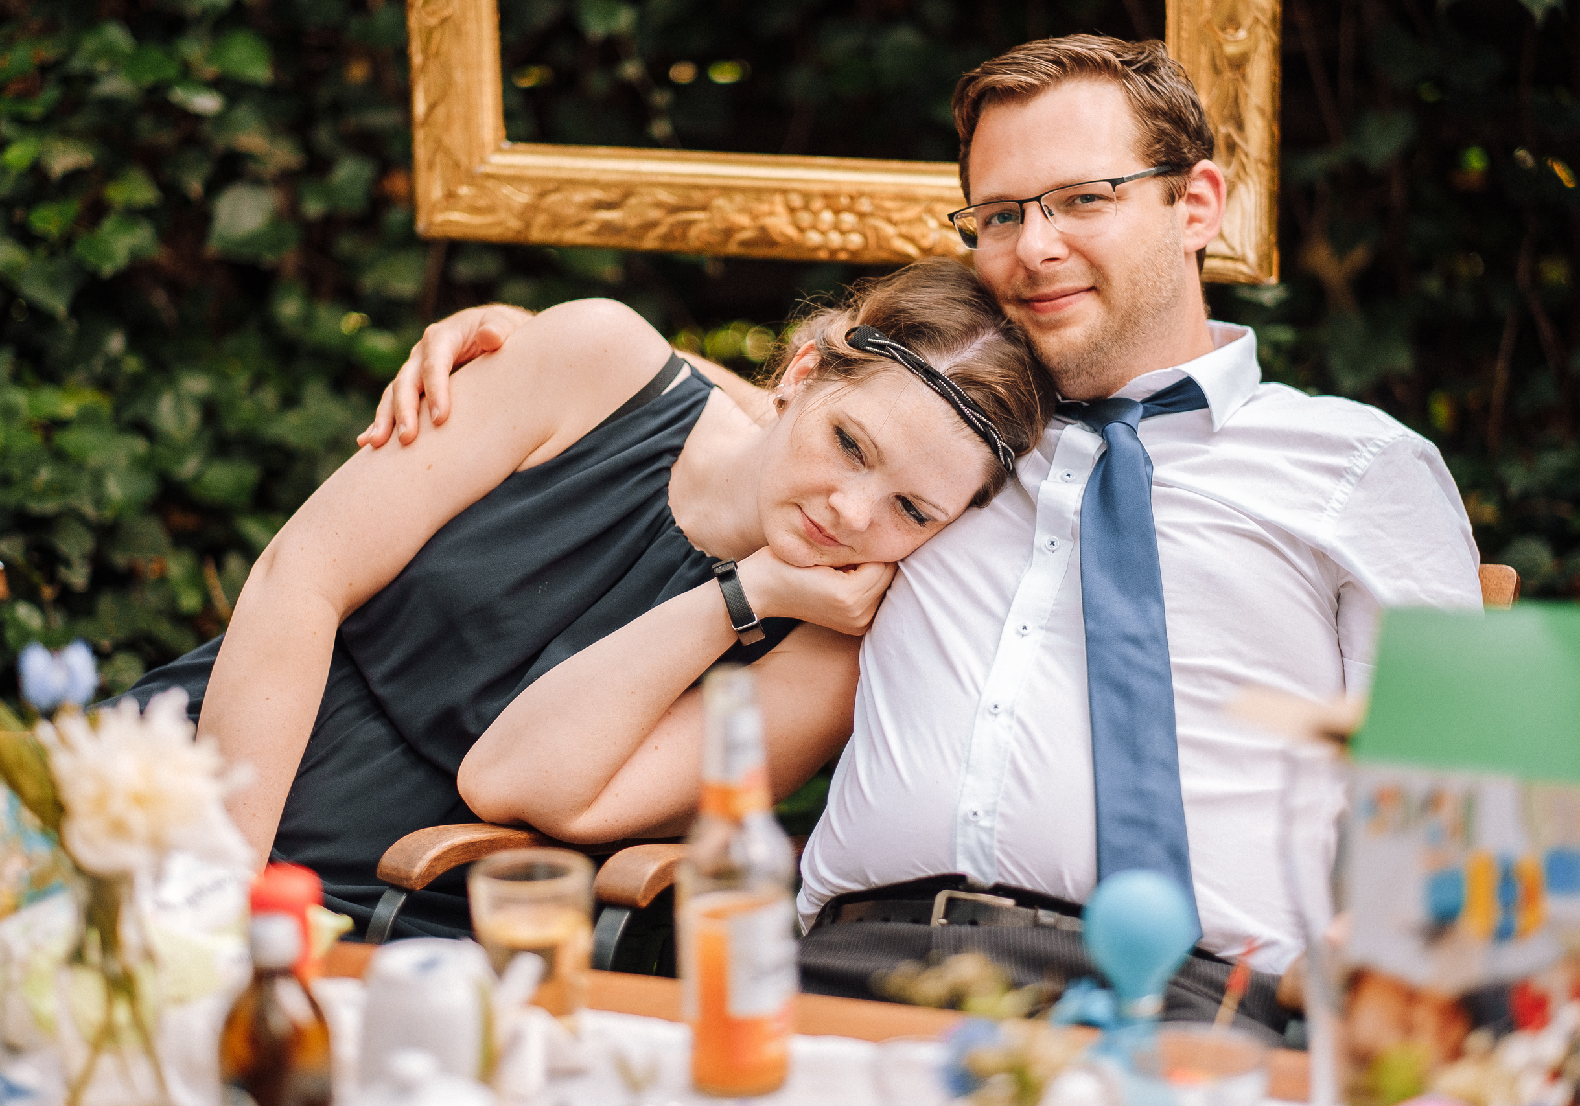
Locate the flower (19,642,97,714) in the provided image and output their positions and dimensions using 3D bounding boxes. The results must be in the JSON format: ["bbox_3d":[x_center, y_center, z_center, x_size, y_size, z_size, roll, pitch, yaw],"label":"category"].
[{"bbox_3d":[-0.389,0.066,2.060,0.043,0.038,0.040,-1,9,0],"label":"flower"}]

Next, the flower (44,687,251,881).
[{"bbox_3d":[-0.342,0.122,2.050,0.103,0.096,0.100,-1,9,0],"label":"flower"}]

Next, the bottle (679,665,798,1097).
[{"bbox_3d":[-0.029,0.179,2.110,0.064,0.228,0.064,-1,9,0],"label":"bottle"}]

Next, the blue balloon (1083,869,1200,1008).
[{"bbox_3d":[0.190,0.210,2.100,0.061,0.076,0.061,-1,9,0],"label":"blue balloon"}]

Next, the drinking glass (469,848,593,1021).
[{"bbox_3d":[-0.150,0.222,2.250,0.070,0.088,0.070,-1,9,0],"label":"drinking glass"}]

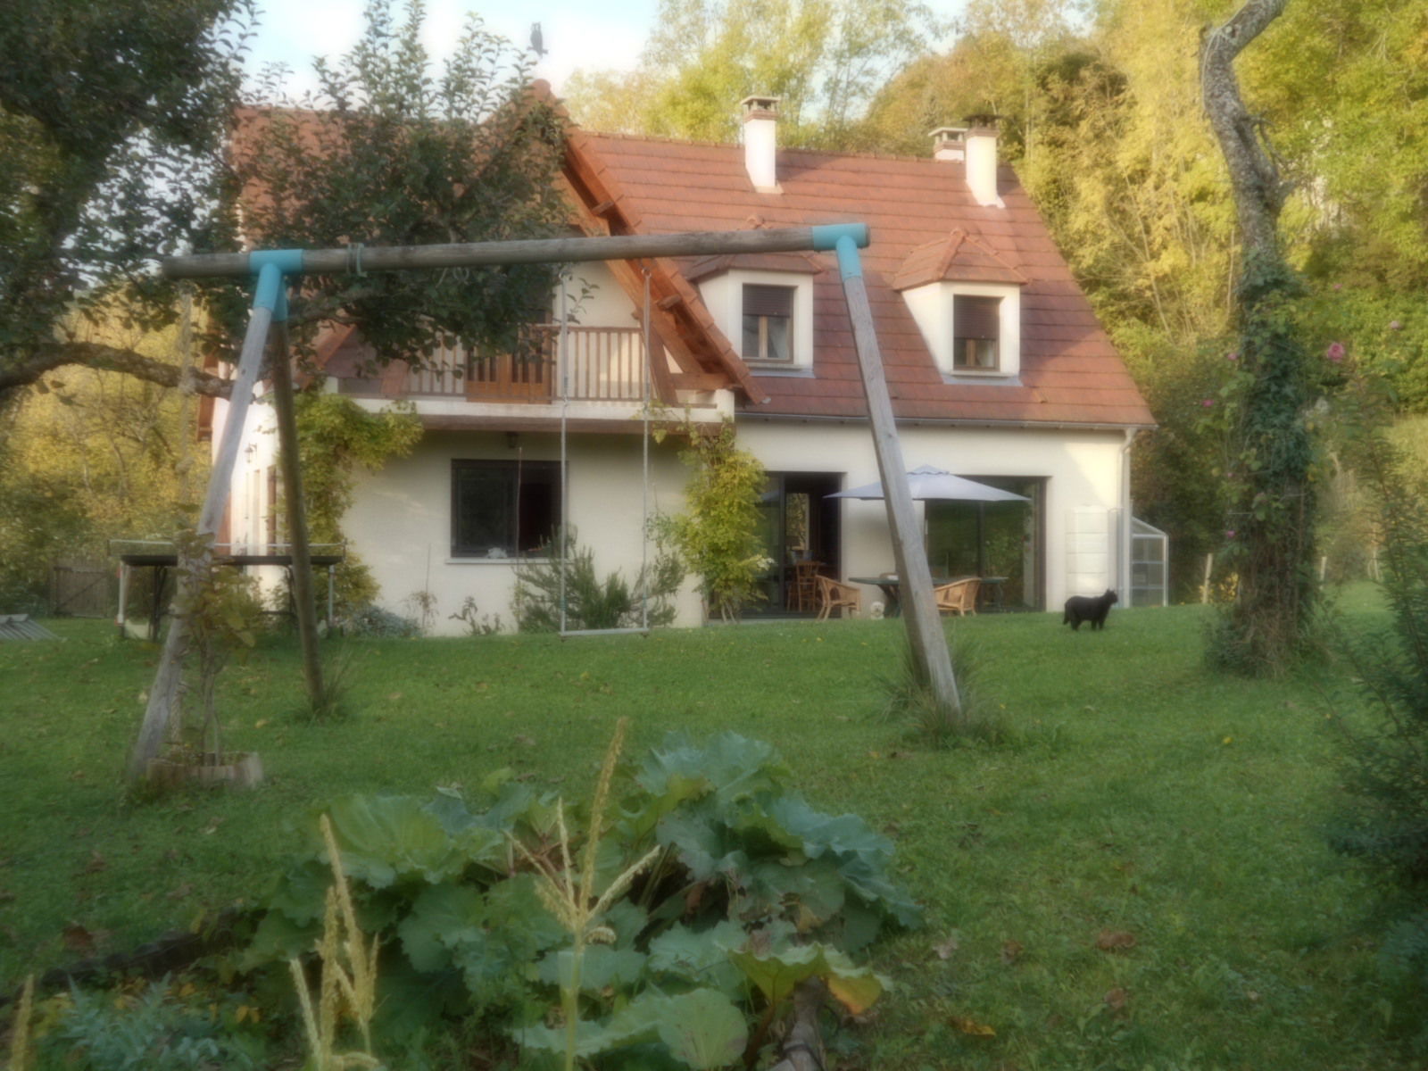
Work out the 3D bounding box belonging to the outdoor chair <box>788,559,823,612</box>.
[{"bbox_3d":[1.490,0.827,33.600,0.430,0.870,0.450,0,0,-29],"label":"outdoor chair"}]

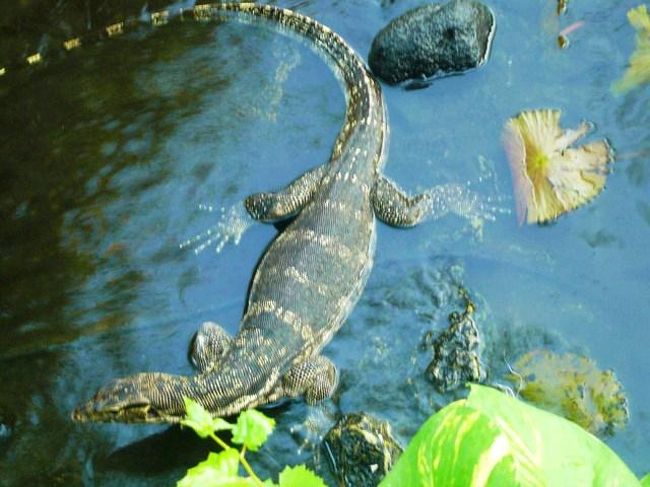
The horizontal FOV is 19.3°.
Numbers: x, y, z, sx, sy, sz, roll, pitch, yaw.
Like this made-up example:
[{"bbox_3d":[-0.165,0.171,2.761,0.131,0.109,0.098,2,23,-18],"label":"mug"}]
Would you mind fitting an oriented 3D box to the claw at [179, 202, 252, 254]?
[{"bbox_3d":[-0.144,-0.020,2.517,0.107,0.027,0.080,-22,53,-18],"label":"claw"}]

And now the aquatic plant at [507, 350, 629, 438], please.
[{"bbox_3d":[0.297,0.187,2.343,0.152,0.030,0.140,0,50,0],"label":"aquatic plant"}]

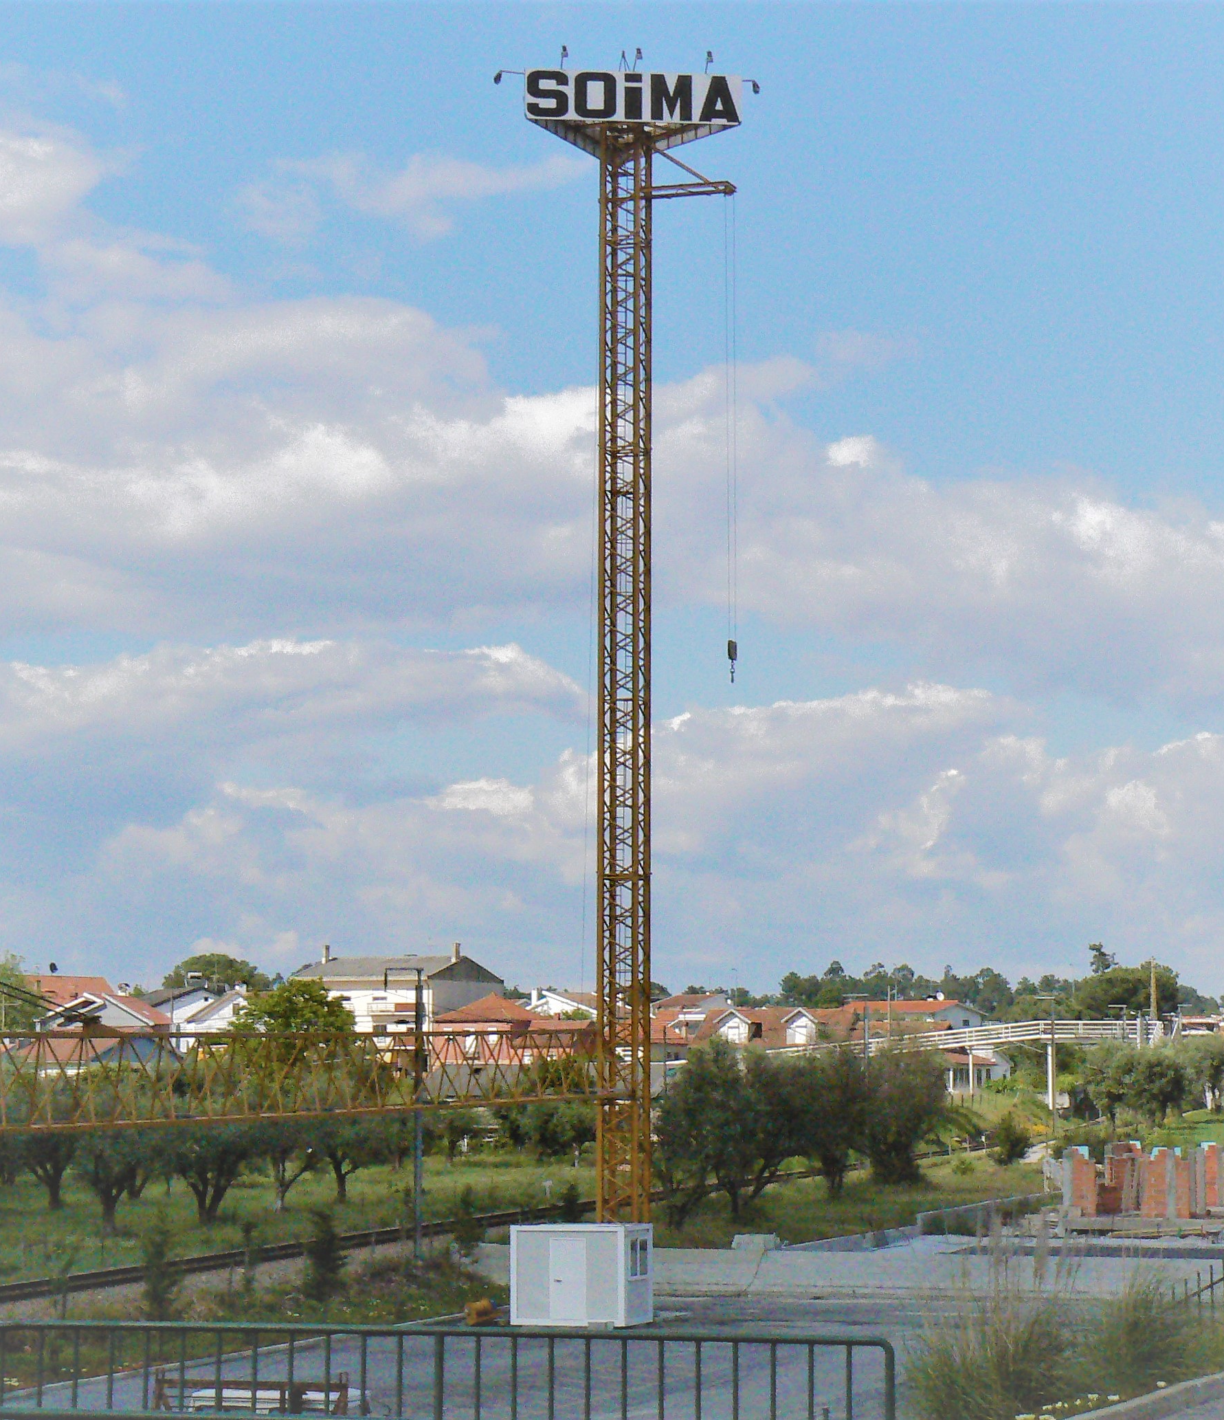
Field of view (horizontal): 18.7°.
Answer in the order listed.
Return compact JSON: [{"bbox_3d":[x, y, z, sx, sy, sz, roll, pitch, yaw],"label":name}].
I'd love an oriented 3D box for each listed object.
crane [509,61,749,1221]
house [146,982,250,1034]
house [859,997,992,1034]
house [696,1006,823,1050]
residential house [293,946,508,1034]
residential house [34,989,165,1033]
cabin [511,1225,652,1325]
[{"bbox_3d":[0.340,-0.622,104.139,6.100,34.000,5.500,1,-6,-6],"label":"crane"},{"bbox_3d":[-35.446,27.304,323.874,9.500,6.803,10.000,-2,-6,20],"label":"house"},{"bbox_3d":[31.728,33.150,388.612,12.000,5.852,9.000,-4,-7,35],"label":"house"},{"bbox_3d":[13.849,29.924,336.682,12.500,6.135,9.500,-3,-6,26],"label":"house"},{"bbox_3d":[-18.720,26.531,323.949,14.500,11.429,11.500,-4,-7,33],"label":"residential house"},{"bbox_3d":[-42.371,26.118,306.910,10.300,5.960,9.500,-1,-6,15],"label":"residential house"},{"bbox_3d":[-0.750,14.388,94.962,3.040,2.500,2.340,-2,-6,18],"label":"cabin"}]

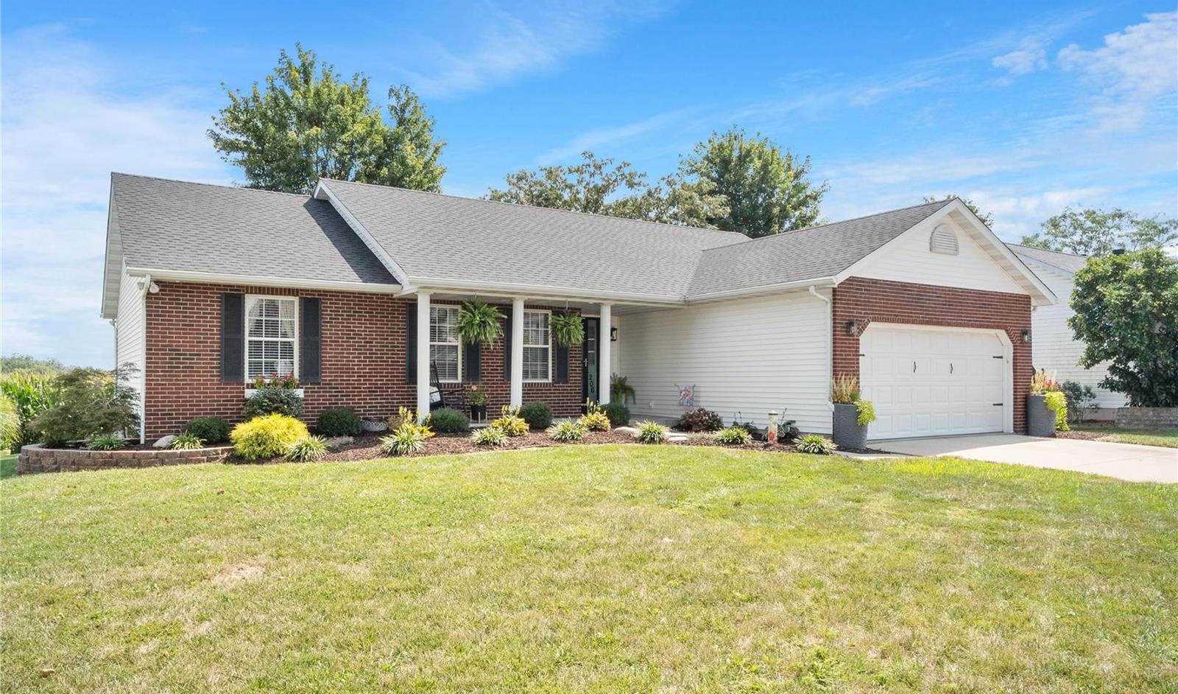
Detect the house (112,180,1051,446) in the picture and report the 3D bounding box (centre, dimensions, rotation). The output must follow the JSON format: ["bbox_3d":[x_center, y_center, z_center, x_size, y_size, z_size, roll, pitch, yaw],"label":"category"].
[{"bbox_3d":[-1.191,-0.936,18.737,17.230,5.720,15.400,1,-3,-34],"label":"house"}]

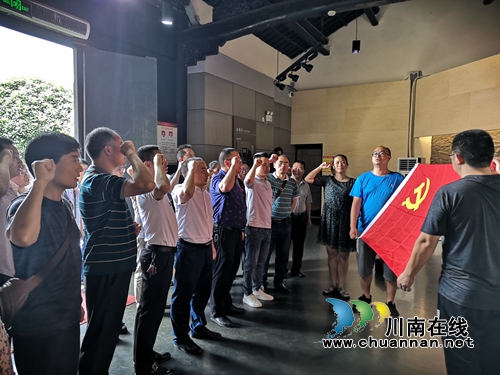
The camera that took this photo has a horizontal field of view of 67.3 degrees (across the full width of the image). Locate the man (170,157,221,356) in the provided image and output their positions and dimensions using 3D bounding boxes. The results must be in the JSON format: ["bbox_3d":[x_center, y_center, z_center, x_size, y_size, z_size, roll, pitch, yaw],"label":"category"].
[{"bbox_3d":[-0.469,0.550,3.230,0.400,1.612,0.530,1,3,25],"label":"man"}]

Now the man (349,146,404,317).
[{"bbox_3d":[1.392,0.443,4.066,0.600,1.758,0.420,1,2,20],"label":"man"}]

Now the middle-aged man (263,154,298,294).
[{"bbox_3d":[0.387,0.444,4.732,0.500,1.703,0.370,-1,2,-13],"label":"middle-aged man"}]

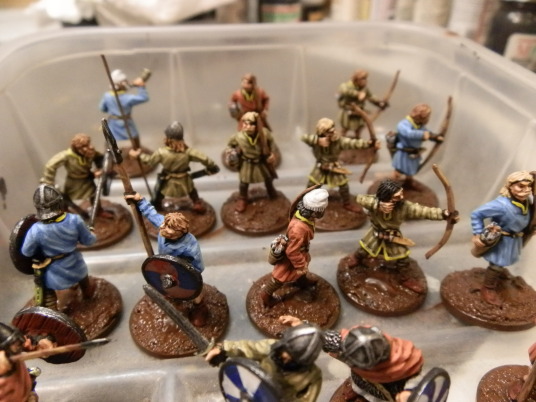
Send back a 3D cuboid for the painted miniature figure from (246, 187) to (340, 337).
[{"bbox_3d":[0.007,0.012,0.107,0.025,0.035,0.025,-8,34,-13],"label":"painted miniature figure"}]

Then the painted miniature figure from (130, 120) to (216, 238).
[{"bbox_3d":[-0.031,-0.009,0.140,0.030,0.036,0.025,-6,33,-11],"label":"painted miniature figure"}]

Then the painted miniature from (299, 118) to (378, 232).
[{"bbox_3d":[0.023,-0.011,0.144,0.027,0.034,0.025,-10,35,-15],"label":"painted miniature"}]

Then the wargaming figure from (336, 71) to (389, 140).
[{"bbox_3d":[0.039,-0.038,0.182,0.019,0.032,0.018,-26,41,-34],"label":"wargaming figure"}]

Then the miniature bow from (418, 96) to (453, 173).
[{"bbox_3d":[0.055,-0.022,0.143,0.006,0.030,0.003,23,39,21],"label":"miniature bow"}]

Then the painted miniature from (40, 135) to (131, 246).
[{"bbox_3d":[-0.059,-0.006,0.135,0.026,0.034,0.026,-24,40,-33],"label":"painted miniature"}]

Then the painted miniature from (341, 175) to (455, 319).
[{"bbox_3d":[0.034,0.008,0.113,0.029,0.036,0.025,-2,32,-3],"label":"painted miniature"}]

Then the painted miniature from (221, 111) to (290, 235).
[{"bbox_3d":[-0.004,-0.011,0.142,0.025,0.035,0.025,1,33,2],"label":"painted miniature"}]

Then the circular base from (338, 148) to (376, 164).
[{"bbox_3d":[0.037,-0.024,0.192,0.025,0.004,0.025,1,32,0],"label":"circular base"}]

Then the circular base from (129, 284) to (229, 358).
[{"bbox_3d":[-0.022,0.028,0.110,0.025,0.004,0.025,1,32,0],"label":"circular base"}]

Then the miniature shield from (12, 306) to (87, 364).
[{"bbox_3d":[-0.043,0.027,0.086,0.015,0.015,0.003,6,32,8],"label":"miniature shield"}]

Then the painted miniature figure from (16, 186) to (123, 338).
[{"bbox_3d":[-0.053,0.012,0.106,0.026,0.036,0.026,-5,34,-8],"label":"painted miniature figure"}]

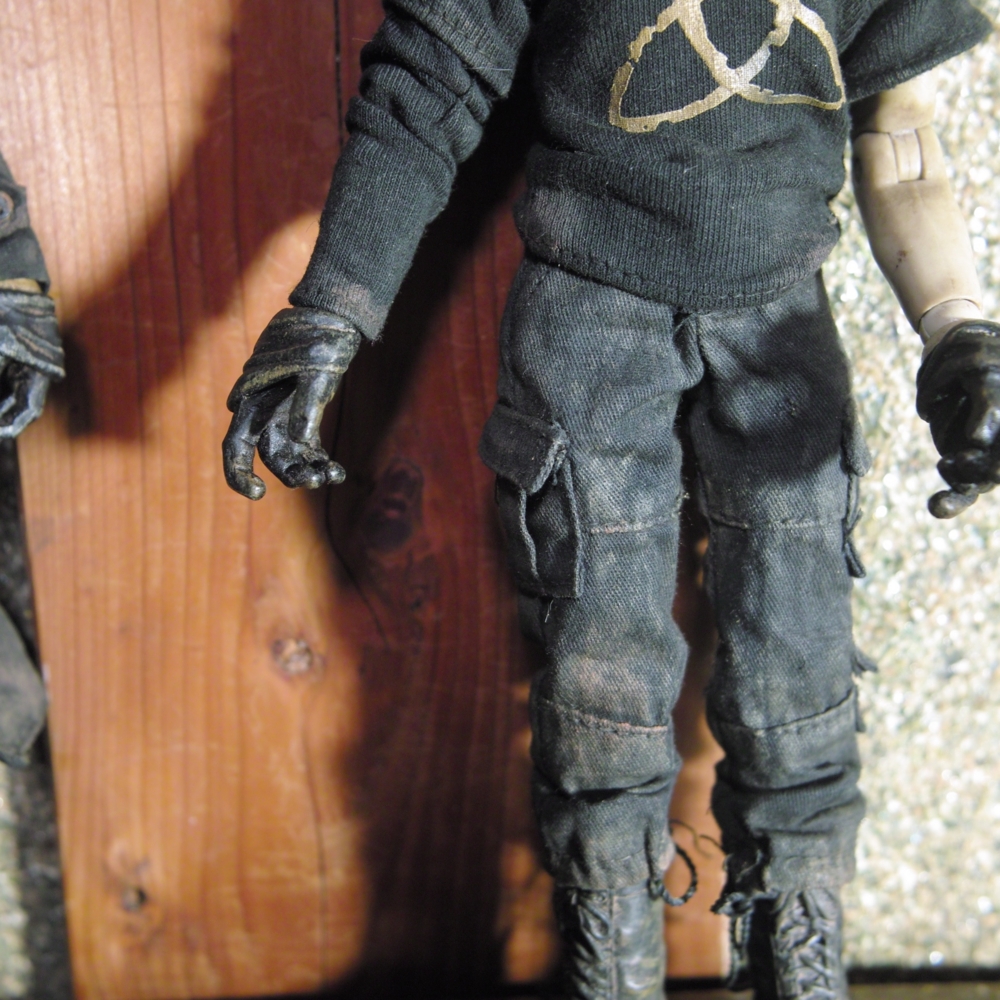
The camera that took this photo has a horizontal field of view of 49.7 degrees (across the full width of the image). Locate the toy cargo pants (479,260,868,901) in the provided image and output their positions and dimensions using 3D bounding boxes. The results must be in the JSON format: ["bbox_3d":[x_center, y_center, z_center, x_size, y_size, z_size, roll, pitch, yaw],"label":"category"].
[{"bbox_3d":[0.039,0.013,0.240,0.080,0.146,0.053,-3,10,-5],"label":"toy cargo pants"}]

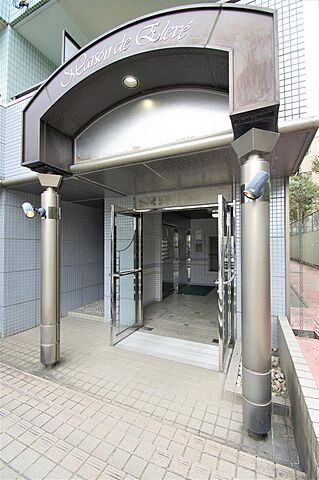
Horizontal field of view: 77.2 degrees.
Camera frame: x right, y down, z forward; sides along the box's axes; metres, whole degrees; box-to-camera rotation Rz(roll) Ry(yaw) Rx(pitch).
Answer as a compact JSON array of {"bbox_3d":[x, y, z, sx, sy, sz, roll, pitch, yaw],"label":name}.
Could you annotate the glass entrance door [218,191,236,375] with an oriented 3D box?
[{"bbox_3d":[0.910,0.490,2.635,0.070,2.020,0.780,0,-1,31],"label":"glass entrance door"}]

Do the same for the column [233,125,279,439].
[{"bbox_3d":[0.750,0.364,1.540,0.250,2.280,0.250,0,0,-22],"label":"column"}]

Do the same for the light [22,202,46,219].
[{"bbox_3d":[-1.417,-0.336,2.277,0.160,0.180,0.240,0,0,23],"label":"light"}]

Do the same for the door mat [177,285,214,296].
[{"bbox_3d":[1.137,1.510,6.020,0.820,0.015,1.250,0,-1,24],"label":"door mat"}]

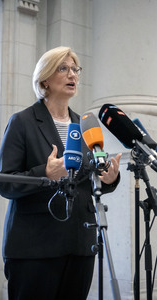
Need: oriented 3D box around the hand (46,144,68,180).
[{"bbox_3d":[-0.073,0.057,2.200,0.140,0.157,0.090,-1,-6,14],"label":"hand"}]

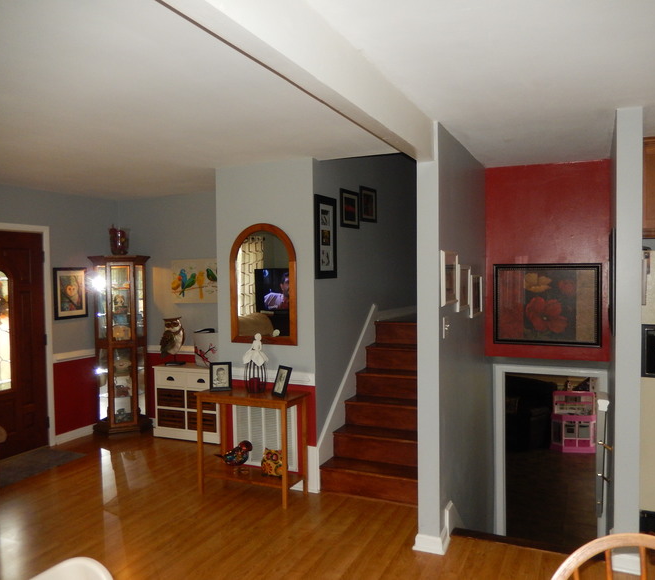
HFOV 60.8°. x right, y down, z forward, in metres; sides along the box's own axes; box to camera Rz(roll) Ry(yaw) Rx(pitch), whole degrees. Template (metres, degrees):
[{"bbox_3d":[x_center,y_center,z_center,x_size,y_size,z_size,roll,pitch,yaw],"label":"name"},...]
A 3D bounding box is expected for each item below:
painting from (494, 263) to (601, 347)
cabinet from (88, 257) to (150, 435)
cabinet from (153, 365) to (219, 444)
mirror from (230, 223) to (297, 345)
[{"bbox_3d":[1.731,0.119,4.430,0.790,0.650,0.030,0,2,25],"label":"painting"},{"bbox_3d":[-2.167,0.567,5.941,0.620,1.810,0.440,-1,2,-20],"label":"cabinet"},{"bbox_3d":[-1.348,1.127,5.574,0.790,0.700,0.270,0,2,25],"label":"cabinet"},{"bbox_3d":[-0.499,-0.045,4.303,0.600,0.925,0.035,0,2,25],"label":"mirror"}]

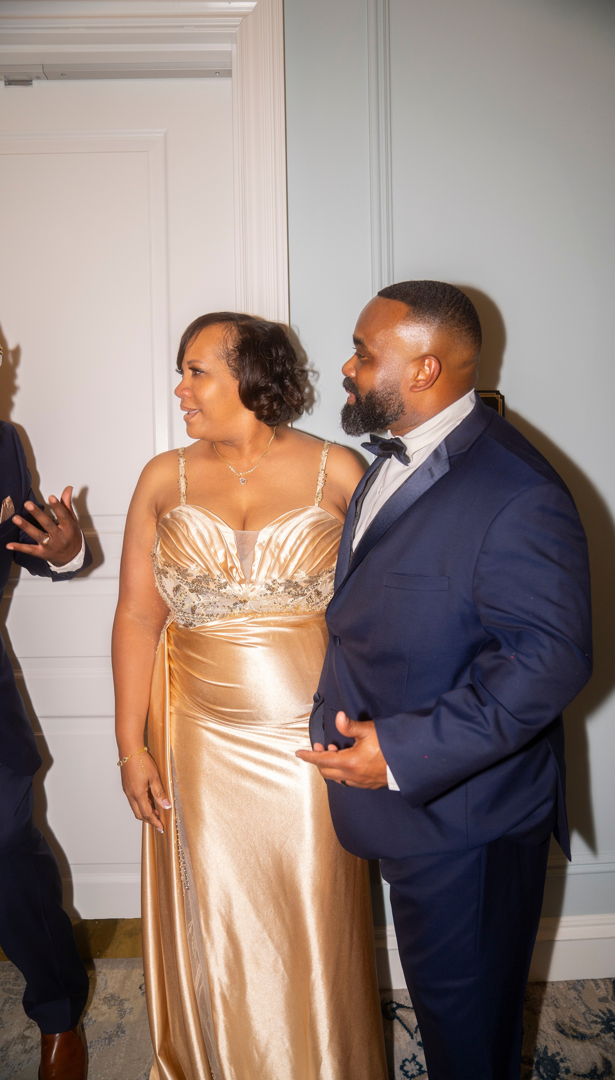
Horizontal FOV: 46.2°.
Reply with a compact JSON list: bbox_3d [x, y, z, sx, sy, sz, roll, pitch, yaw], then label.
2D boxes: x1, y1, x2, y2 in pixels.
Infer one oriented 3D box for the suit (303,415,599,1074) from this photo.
[{"bbox_3d":[0.255,0.510,1.270,0.480,1.530,0.620,-2,1,-33],"label":"suit"}]

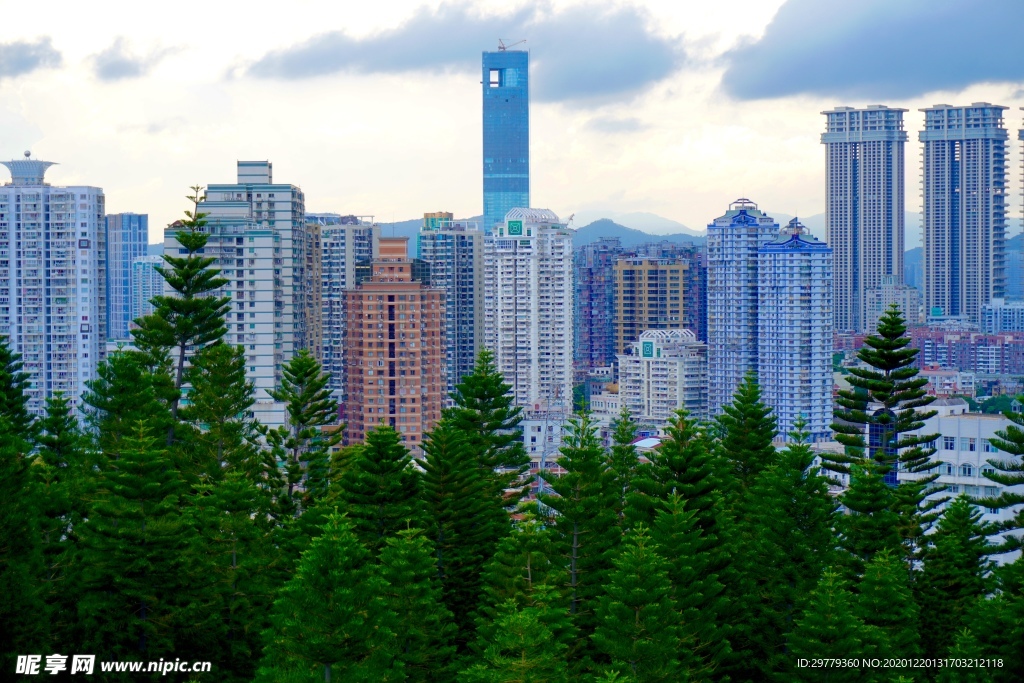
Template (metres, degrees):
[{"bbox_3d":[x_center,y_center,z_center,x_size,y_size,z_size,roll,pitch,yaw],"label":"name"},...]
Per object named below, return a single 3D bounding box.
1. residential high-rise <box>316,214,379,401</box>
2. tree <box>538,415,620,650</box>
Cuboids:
[{"bbox_3d":[-74.784,-9.168,978.000,26.000,98.100,20.000,0,2,5],"label":"residential high-rise"},{"bbox_3d":[3.360,10.140,105.210,4.300,13.300,4.300,0,2,0],"label":"tree"}]

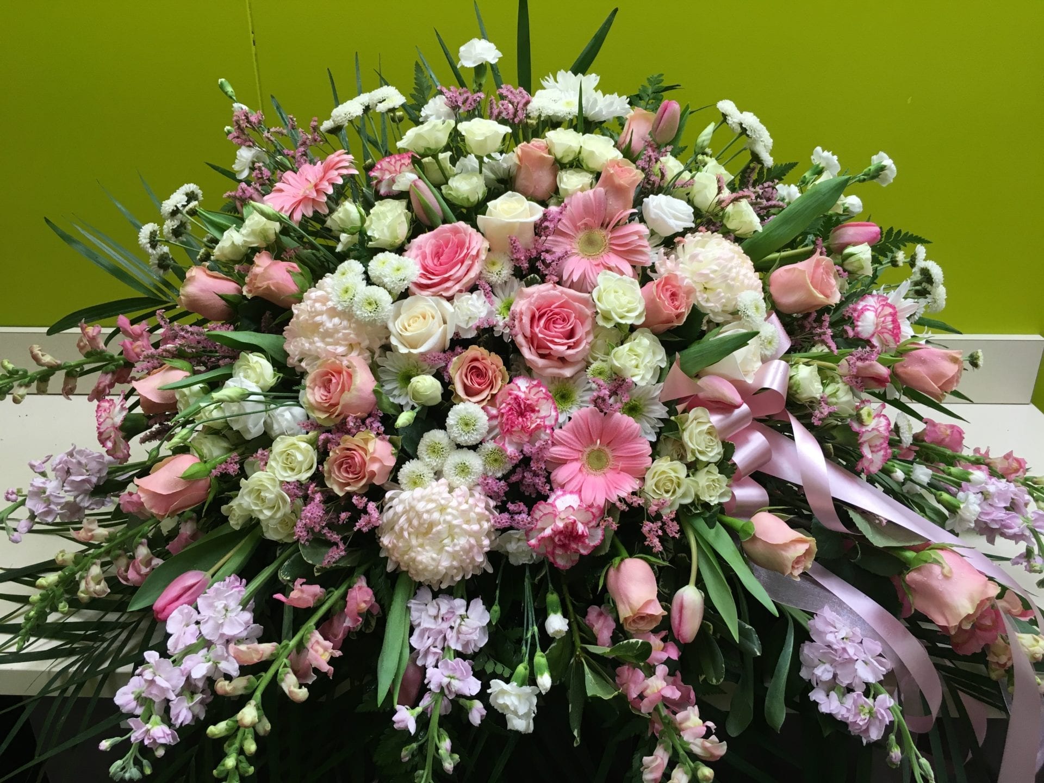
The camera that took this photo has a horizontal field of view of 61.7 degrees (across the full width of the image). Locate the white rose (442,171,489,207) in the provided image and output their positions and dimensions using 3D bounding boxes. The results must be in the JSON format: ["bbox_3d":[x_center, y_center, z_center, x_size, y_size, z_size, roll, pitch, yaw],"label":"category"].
[{"bbox_3d":[-0.062,-0.218,0.945,0.048,0.036,0.046,-7,26,-2],"label":"white rose"}]

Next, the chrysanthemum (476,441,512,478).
[{"bbox_3d":[-0.025,0.060,0.775,0.032,0.032,0.020,-4,-7,-8],"label":"chrysanthemum"}]

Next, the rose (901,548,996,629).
[{"bbox_3d":[0.379,0.175,0.775,0.082,0.064,0.064,33,0,-6],"label":"rose"}]

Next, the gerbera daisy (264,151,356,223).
[{"bbox_3d":[-0.228,-0.220,0.940,0.107,0.033,0.107,-38,35,0],"label":"gerbera daisy"}]

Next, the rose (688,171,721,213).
[{"bbox_3d":[0.203,-0.222,0.970,0.040,0.043,0.040,-2,21,12],"label":"rose"}]

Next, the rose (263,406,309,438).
[{"bbox_3d":[-0.235,0.030,0.875,0.045,0.035,0.042,-21,28,-15],"label":"rose"}]

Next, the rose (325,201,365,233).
[{"bbox_3d":[-0.192,-0.190,0.950,0.042,0.036,0.040,-31,21,-4],"label":"rose"}]

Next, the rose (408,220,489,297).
[{"bbox_3d":[-0.071,-0.125,0.830,0.076,0.072,0.050,4,-21,9],"label":"rose"}]

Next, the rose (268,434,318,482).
[{"bbox_3d":[-0.207,0.060,0.790,0.043,0.043,0.035,-4,-5,-9],"label":"rose"}]

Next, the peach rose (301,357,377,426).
[{"bbox_3d":[-0.165,-0.001,0.790,0.059,0.059,0.053,10,-2,24],"label":"peach rose"}]

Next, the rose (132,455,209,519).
[{"bbox_3d":[-0.337,0.092,0.845,0.068,0.058,0.056,-16,0,-24],"label":"rose"}]

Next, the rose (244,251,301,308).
[{"bbox_3d":[-0.271,-0.122,0.955,0.060,0.058,0.058,19,0,-18],"label":"rose"}]

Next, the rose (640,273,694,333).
[{"bbox_3d":[0.136,-0.083,0.820,0.046,0.053,0.052,-16,2,-32],"label":"rose"}]

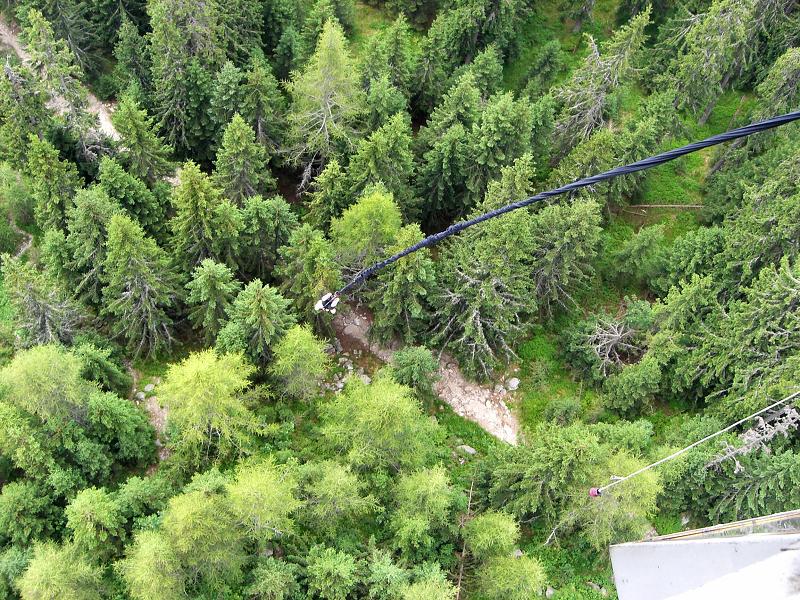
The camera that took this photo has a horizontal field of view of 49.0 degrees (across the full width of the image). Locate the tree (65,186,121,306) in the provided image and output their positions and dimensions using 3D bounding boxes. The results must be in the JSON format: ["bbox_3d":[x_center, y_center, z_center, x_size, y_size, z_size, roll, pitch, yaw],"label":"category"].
[{"bbox_3d":[-19.442,-3.427,56.256,3.570,13.760,3.570,14,61,0],"label":"tree"}]

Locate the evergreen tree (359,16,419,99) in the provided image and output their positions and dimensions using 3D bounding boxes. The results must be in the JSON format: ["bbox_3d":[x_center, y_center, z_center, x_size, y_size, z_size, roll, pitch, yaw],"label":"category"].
[{"bbox_3d":[-0.460,-18.340,66.830,4.220,8.660,4.220,0,58,-7],"label":"evergreen tree"}]

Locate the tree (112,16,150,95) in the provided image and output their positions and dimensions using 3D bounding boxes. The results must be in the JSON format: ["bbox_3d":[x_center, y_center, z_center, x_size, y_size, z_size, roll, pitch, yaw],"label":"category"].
[{"bbox_3d":[-20.196,-18.377,67.302,2.960,8.760,2.960,14,61,0],"label":"tree"}]

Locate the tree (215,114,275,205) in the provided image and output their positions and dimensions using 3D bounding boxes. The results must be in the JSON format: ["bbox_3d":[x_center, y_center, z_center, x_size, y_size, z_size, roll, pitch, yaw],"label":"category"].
[{"bbox_3d":[-11.187,-10.115,62.776,4.390,10.730,4.390,14,61,0],"label":"tree"}]

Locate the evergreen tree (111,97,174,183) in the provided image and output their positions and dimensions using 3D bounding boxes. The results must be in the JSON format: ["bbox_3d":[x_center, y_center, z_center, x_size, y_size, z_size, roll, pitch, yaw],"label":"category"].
[{"bbox_3d":[-23.120,-13.870,76.340,5.430,11.850,5.430,2,59,-3],"label":"evergreen tree"}]

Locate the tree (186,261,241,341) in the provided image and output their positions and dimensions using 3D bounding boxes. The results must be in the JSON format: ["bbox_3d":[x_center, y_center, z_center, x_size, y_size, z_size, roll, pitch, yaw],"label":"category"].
[{"bbox_3d":[-14.890,-0.300,68.430,4.500,10.810,4.500,2,59,-3],"label":"tree"}]

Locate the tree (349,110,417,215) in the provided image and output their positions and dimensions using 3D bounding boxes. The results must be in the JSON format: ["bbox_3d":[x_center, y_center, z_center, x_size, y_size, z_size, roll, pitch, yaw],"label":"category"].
[{"bbox_3d":[-0.870,-8.940,59.610,4.890,10.800,4.890,0,58,-7],"label":"tree"}]

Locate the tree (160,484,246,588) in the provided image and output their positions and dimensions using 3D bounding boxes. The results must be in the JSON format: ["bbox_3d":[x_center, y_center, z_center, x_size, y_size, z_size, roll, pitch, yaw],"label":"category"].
[{"bbox_3d":[-10.680,11.830,46.450,4.820,8.990,4.820,0,58,-7],"label":"tree"}]

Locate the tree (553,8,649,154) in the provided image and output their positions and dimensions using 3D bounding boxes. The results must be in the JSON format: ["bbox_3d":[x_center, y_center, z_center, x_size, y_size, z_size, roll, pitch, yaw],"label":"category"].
[{"bbox_3d":[17.980,-19.130,77.960,6.700,17.000,6.700,2,59,-3],"label":"tree"}]

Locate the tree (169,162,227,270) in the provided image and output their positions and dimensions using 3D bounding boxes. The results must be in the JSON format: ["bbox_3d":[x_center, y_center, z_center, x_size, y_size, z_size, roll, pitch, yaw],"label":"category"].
[{"bbox_3d":[-13.412,-5.691,58.453,3.570,13.470,3.570,14,61,0],"label":"tree"}]

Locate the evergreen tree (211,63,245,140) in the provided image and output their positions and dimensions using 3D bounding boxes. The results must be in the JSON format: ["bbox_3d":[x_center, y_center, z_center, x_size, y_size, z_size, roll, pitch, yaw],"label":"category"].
[{"bbox_3d":[-15.770,-16.800,78.280,4.120,12.880,4.120,2,59,-3],"label":"evergreen tree"}]

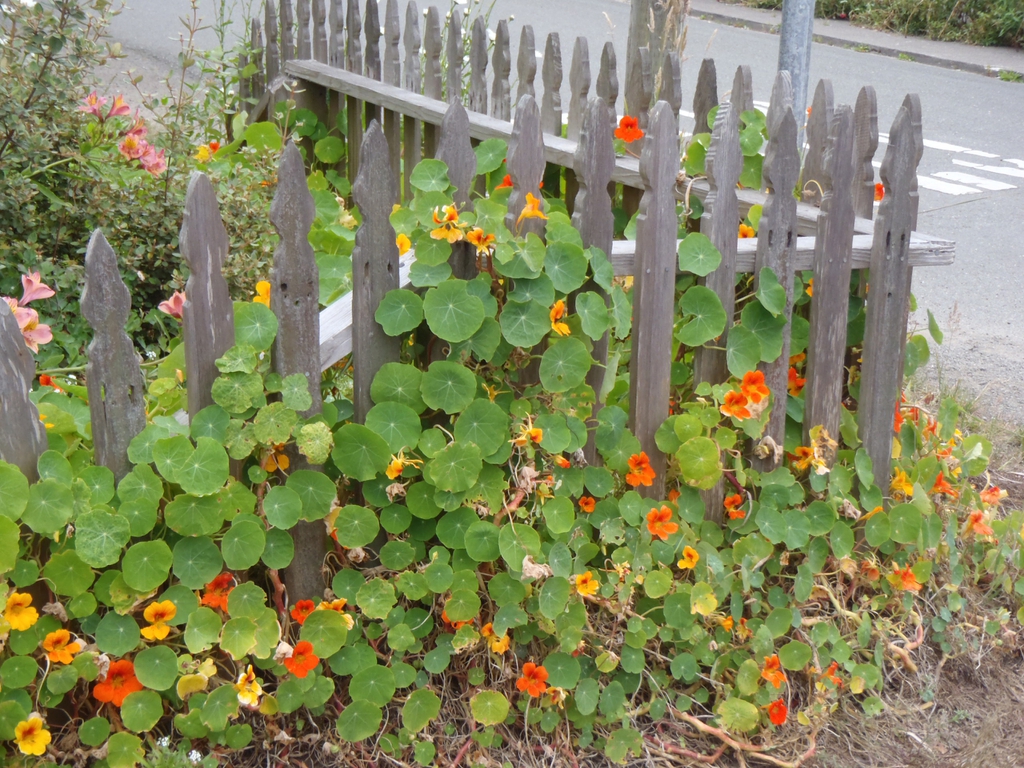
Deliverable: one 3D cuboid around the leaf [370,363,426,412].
[{"bbox_3d":[-0.192,0.006,3.000,0.096,0.093,0.024,-1,-17,-4],"label":"leaf"}]

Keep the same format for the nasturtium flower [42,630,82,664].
[{"bbox_3d":[-0.625,0.366,2.470,0.053,0.049,0.040,-1,-8,-3],"label":"nasturtium flower"}]

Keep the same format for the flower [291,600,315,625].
[{"bbox_3d":[-0.375,0.411,3.190,0.047,0.047,0.045,2,-6,3],"label":"flower"}]

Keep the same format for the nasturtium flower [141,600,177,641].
[{"bbox_3d":[-0.470,0.314,2.358,0.048,0.053,0.040,-4,-6,-13],"label":"nasturtium flower"}]

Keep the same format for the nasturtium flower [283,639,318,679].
[{"bbox_3d":[-0.334,0.434,2.800,0.055,0.058,0.040,-2,-14,-7],"label":"nasturtium flower"}]

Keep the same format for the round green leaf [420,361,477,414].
[{"bbox_3d":[-0.107,0.006,3.030,0.094,0.093,0.024,0,-17,-2],"label":"round green leaf"}]

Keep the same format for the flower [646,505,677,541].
[{"bbox_3d":[0.257,0.240,3.030,0.055,0.061,0.040,5,-5,12],"label":"flower"}]

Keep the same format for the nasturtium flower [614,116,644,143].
[{"bbox_3d":[0.230,-0.497,3.480,0.060,0.054,0.040,1,0,2],"label":"nasturtium flower"}]

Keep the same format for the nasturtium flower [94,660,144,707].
[{"bbox_3d":[-0.507,0.387,2.295,0.067,0.061,0.041,-7,-2,-18],"label":"nasturtium flower"}]

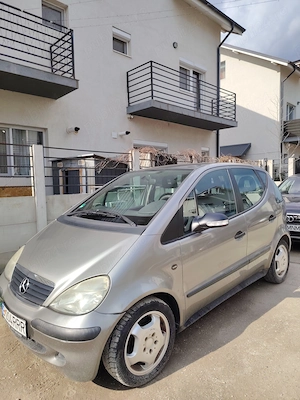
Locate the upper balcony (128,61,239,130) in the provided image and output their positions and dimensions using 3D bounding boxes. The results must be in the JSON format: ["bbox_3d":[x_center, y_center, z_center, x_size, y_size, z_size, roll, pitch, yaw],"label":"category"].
[{"bbox_3d":[1.295,-3.241,9.216,4.507,1.198,1.066,-6,6,-44],"label":"upper balcony"}]

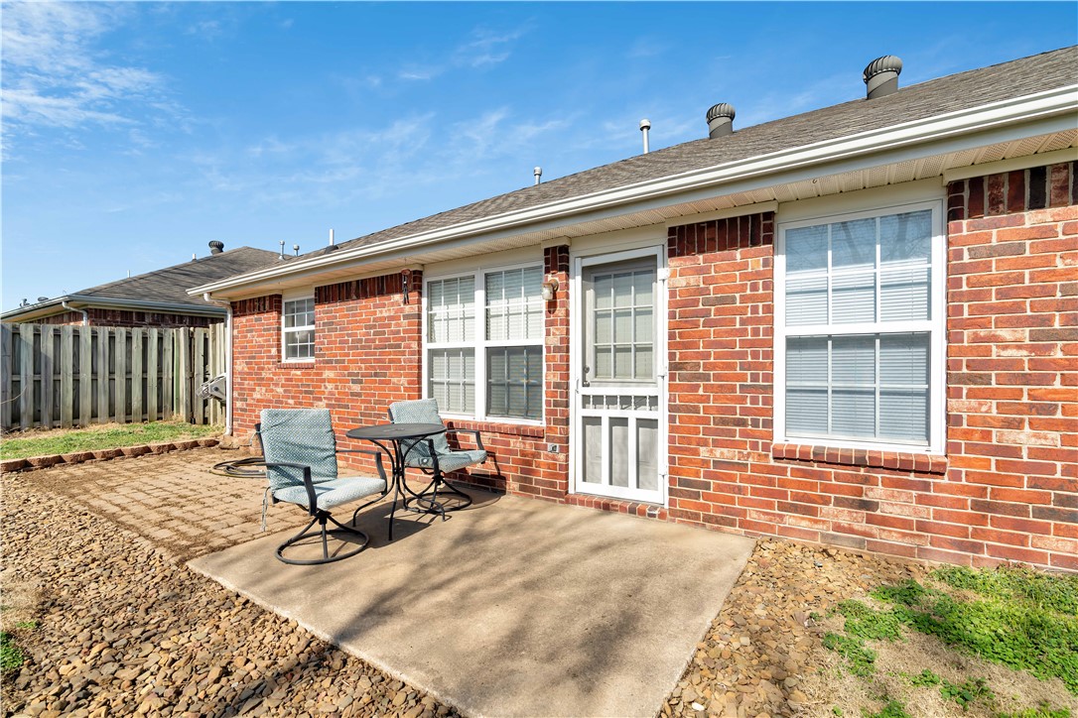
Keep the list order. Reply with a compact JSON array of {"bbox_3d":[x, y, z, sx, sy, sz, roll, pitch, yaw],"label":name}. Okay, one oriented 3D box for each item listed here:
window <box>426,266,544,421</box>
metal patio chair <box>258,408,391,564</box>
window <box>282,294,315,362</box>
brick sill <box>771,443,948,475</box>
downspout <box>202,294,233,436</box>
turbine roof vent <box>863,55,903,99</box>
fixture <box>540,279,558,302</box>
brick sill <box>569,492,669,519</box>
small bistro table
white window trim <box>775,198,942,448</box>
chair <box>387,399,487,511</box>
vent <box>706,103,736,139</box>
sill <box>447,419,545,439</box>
[{"bbox_3d":[-0.595,-0.131,4.839,1.570,1.460,0.100,0,0,33],"label":"window"},{"bbox_3d":[-1.462,0.816,3.253,0.680,0.910,0.600,0,-1,29],"label":"metal patio chair"},{"bbox_3d":[-3.300,-0.395,6.625,0.860,0.890,0.100,0,0,33],"label":"window"},{"bbox_3d":[2.028,0.635,3.098,0.925,0.100,0.110,0,-1,33],"label":"brick sill"},{"bbox_3d":[-4.900,0.109,7.328,0.100,2.200,0.360,0,0,33],"label":"downspout"},{"bbox_3d":[4.356,-3.516,6.066,0.410,0.540,0.410,0,-1,33],"label":"turbine roof vent"},{"bbox_3d":[0.086,-0.610,4.185,0.125,0.210,0.170,0,0,33],"label":"fixture"},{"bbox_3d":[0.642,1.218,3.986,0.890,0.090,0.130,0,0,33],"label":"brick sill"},{"bbox_3d":[-1.077,0.919,3.709,0.750,0.716,0.750,0,-1,0],"label":"small bistro table"},{"bbox_3d":[2.037,-0.186,3.113,0.920,1.520,0.090,0,0,33],"label":"white window trim"},{"bbox_3d":[-0.938,0.852,4.437,0.750,0.910,0.640,0,0,34],"label":"chair"},{"bbox_3d":[2.719,-3.497,7.149,0.410,0.540,0.410,0,-1,33],"label":"vent"},{"bbox_3d":[-0.609,0.685,4.842,1.617,0.100,0.110,0,-1,33],"label":"sill"}]

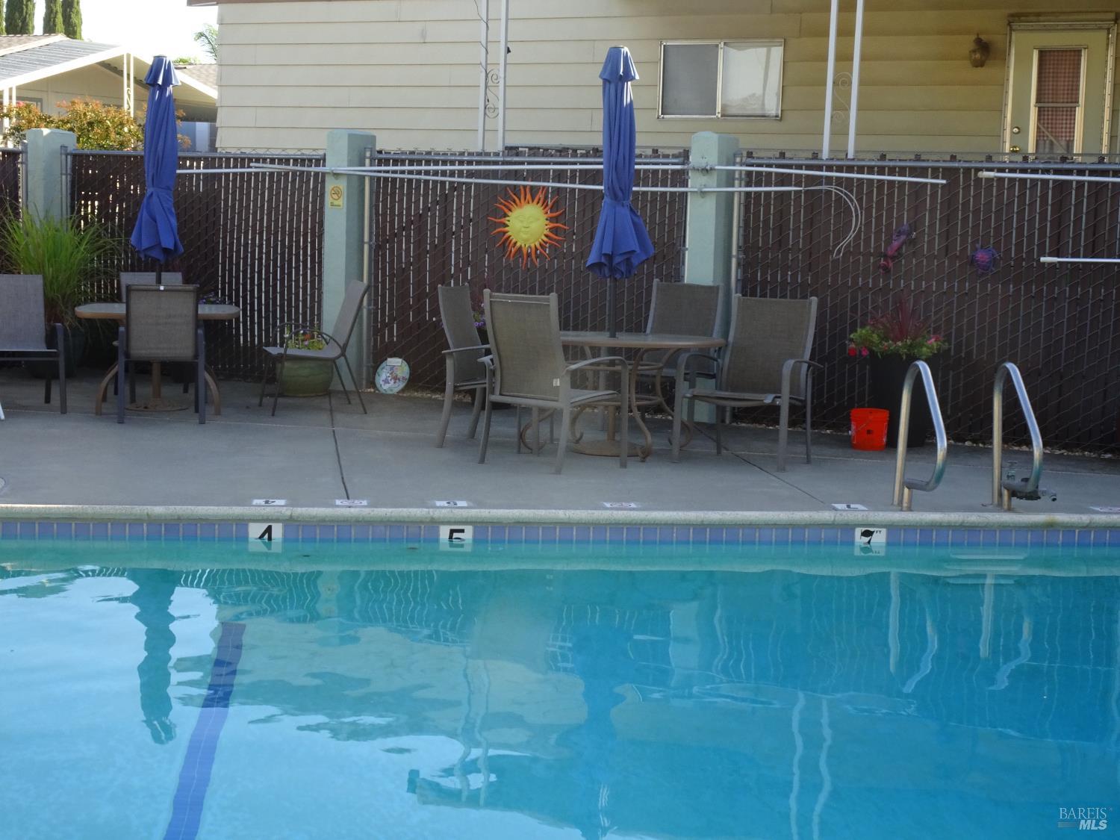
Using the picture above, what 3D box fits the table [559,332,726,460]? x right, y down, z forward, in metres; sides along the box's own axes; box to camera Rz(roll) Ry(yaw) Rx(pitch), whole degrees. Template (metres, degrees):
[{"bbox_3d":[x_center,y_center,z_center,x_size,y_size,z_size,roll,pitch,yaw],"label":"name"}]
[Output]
[{"bbox_3d":[0.330,-0.157,11.081,1.385,0.705,1.385,1,7,-7],"label":"table"}]

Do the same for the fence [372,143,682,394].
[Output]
[{"bbox_3d":[-0.299,-1.069,13.700,2.770,1.880,0.060,5,7,27],"label":"fence"}]

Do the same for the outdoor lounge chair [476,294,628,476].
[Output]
[{"bbox_3d":[-0.050,-0.230,10.173,0.655,0.980,0.610,8,8,41],"label":"outdoor lounge chair"}]

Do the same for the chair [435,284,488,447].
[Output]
[{"bbox_3d":[-0.410,-0.338,11.214,0.640,0.990,0.660,4,7,18],"label":"chair"}]

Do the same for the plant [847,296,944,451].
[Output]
[{"bbox_3d":[2.242,-0.318,11.817,0.600,0.970,0.560,3,7,11],"label":"plant"}]

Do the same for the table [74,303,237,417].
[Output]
[{"bbox_3d":[-2.796,-0.433,12.605,1.120,0.700,1.070,0,7,-13],"label":"table"}]

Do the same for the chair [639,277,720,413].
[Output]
[{"bbox_3d":[0.724,-0.414,12.094,0.655,0.990,0.610,6,7,29],"label":"chair"}]

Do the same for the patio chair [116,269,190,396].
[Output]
[{"bbox_3d":[-2.901,-0.605,13.167,0.580,0.900,0.680,-1,7,-23],"label":"patio chair"}]

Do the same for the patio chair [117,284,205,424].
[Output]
[{"bbox_3d":[-2.647,-0.460,12.039,0.580,0.900,0.680,0,7,-13],"label":"patio chair"}]

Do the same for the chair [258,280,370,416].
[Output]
[{"bbox_3d":[-1.729,-0.511,12.709,0.660,0.890,0.600,-1,7,-22],"label":"chair"}]

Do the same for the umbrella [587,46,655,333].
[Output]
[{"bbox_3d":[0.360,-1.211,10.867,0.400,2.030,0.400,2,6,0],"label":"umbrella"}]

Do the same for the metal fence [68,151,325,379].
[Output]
[{"bbox_3d":[-3.084,-1.298,15.128,2.706,1.850,0.060,5,7,27],"label":"metal fence"}]

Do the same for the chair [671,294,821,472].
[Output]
[{"bbox_3d":[1.134,-0.240,10.722,0.680,0.990,0.640,6,8,30],"label":"chair"}]

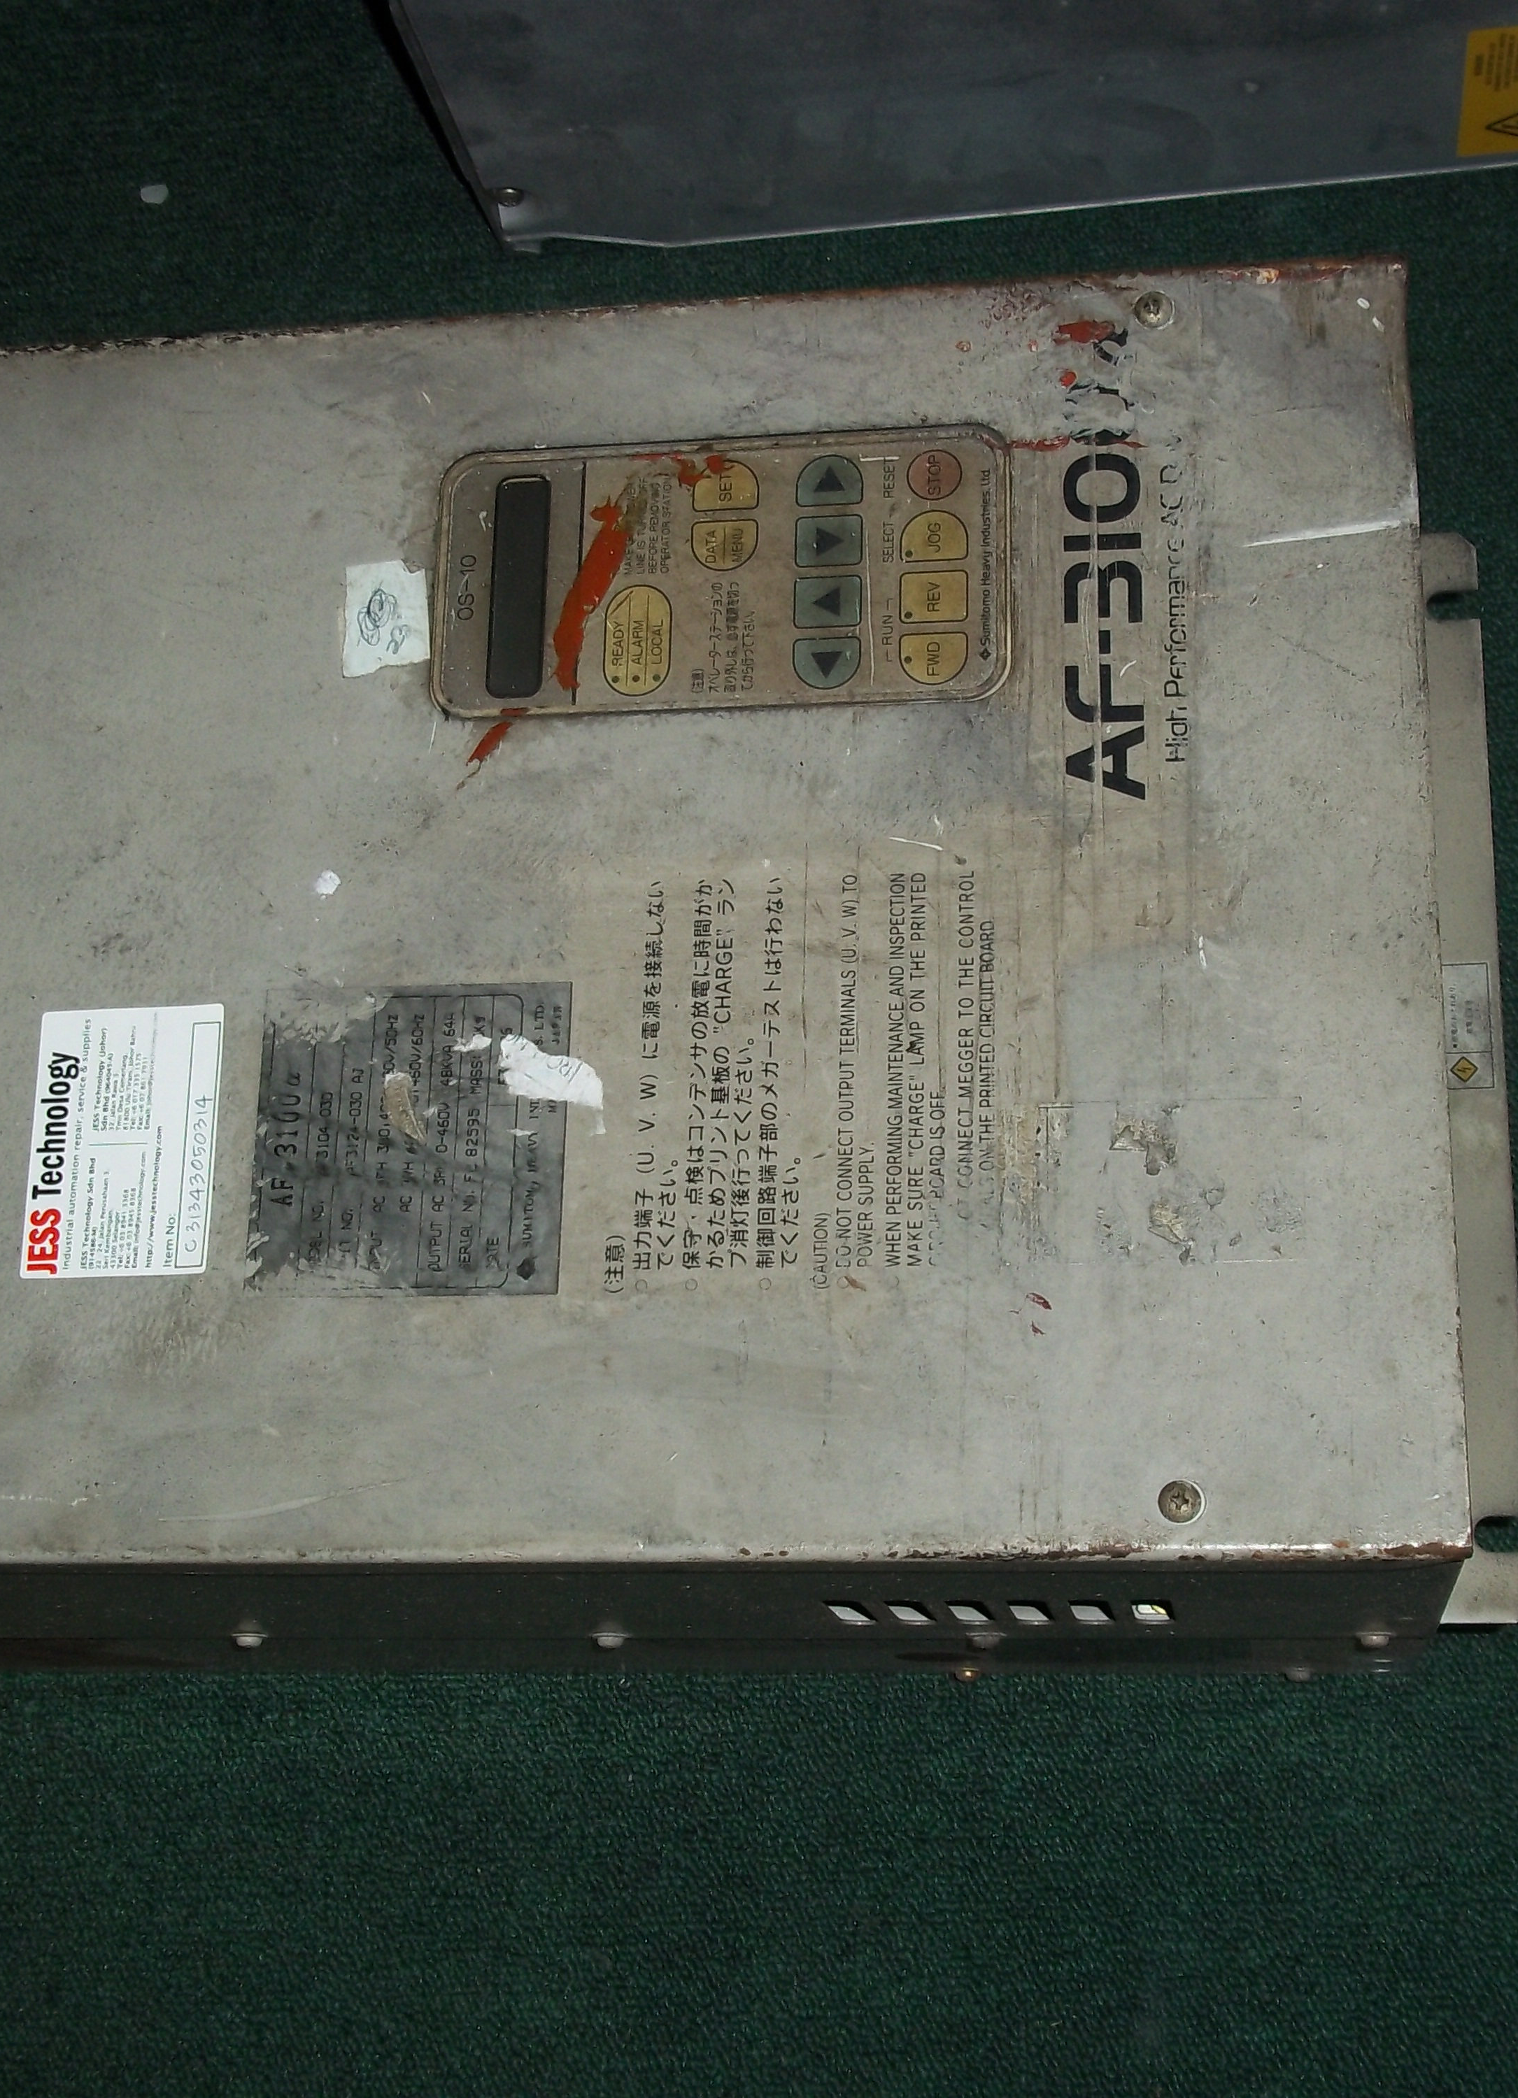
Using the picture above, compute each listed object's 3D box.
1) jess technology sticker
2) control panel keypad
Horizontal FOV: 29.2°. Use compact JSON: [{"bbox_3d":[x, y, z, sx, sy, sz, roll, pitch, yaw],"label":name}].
[{"bbox_3d":[-0.175,0.025,0.802,0.053,0.002,0.077,-2,72,9],"label":"jess technology sticker"},{"bbox_3d":[-0.011,-0.135,0.828,0.165,0.012,0.088,-2,72,9],"label":"control panel keypad"}]

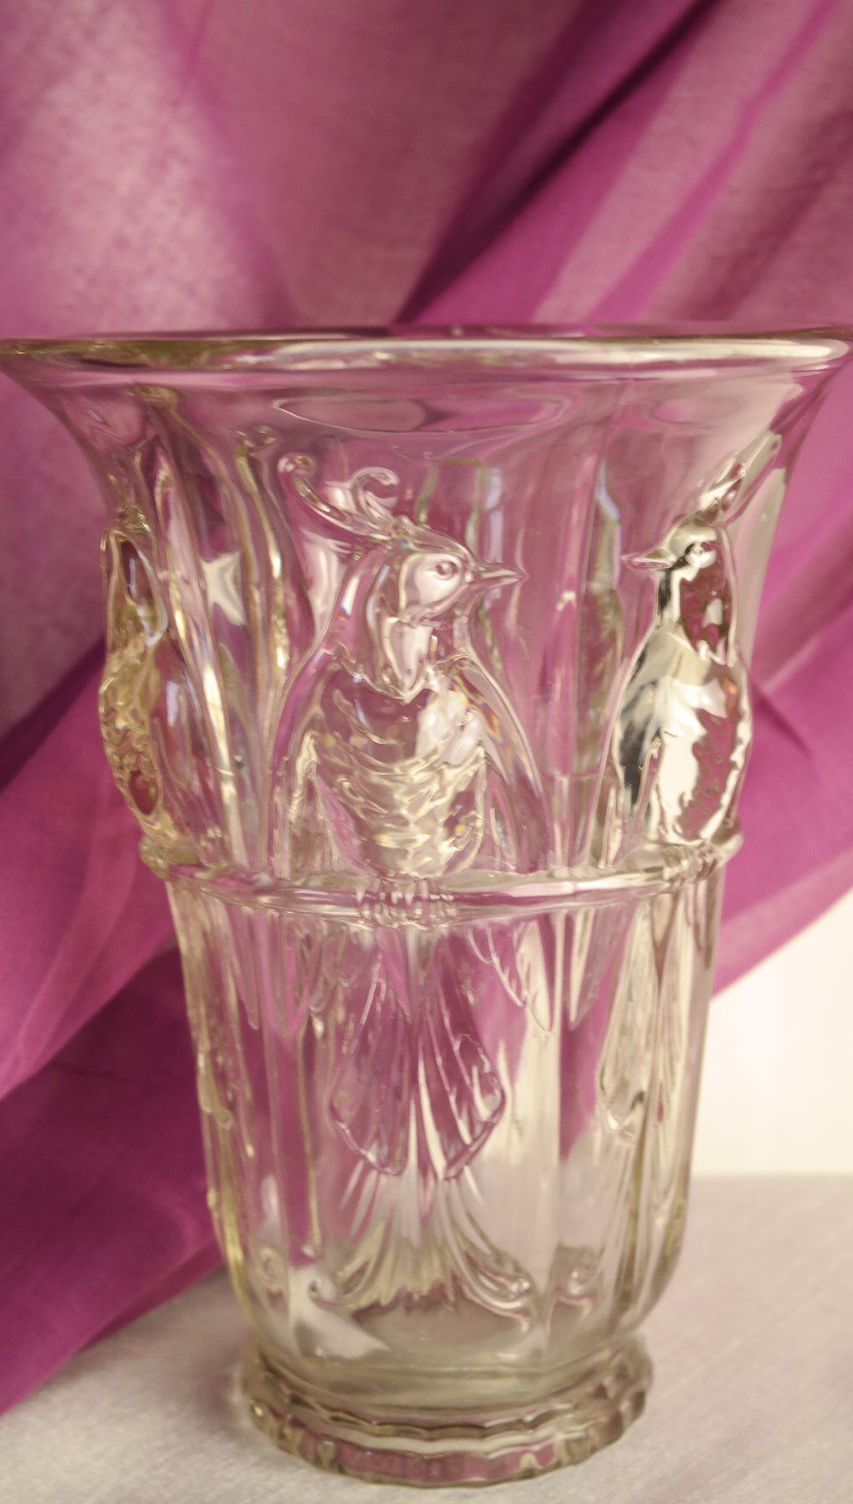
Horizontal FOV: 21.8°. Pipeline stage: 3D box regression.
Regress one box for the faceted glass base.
[{"bbox_3d":[0.005,0.138,0.504,0.093,0.016,0.093,-1,10,0],"label":"faceted glass base"}]

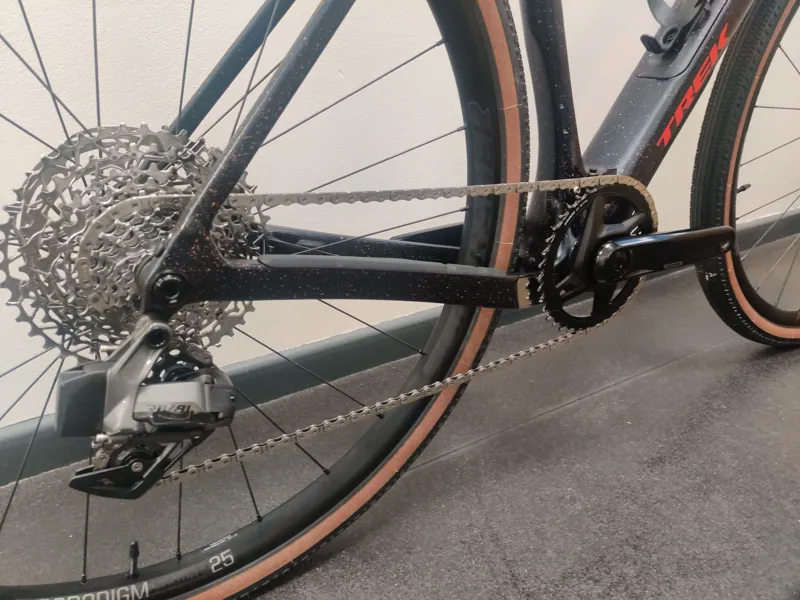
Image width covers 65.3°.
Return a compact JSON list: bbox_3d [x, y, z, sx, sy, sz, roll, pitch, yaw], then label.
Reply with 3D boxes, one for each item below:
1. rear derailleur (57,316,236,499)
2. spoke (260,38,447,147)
[{"bbox_3d":[-0.173,0.078,0.432,0.117,0.163,0.064,-14,28,-27],"label":"rear derailleur"},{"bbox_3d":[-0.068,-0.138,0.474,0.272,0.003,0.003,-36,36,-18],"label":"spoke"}]

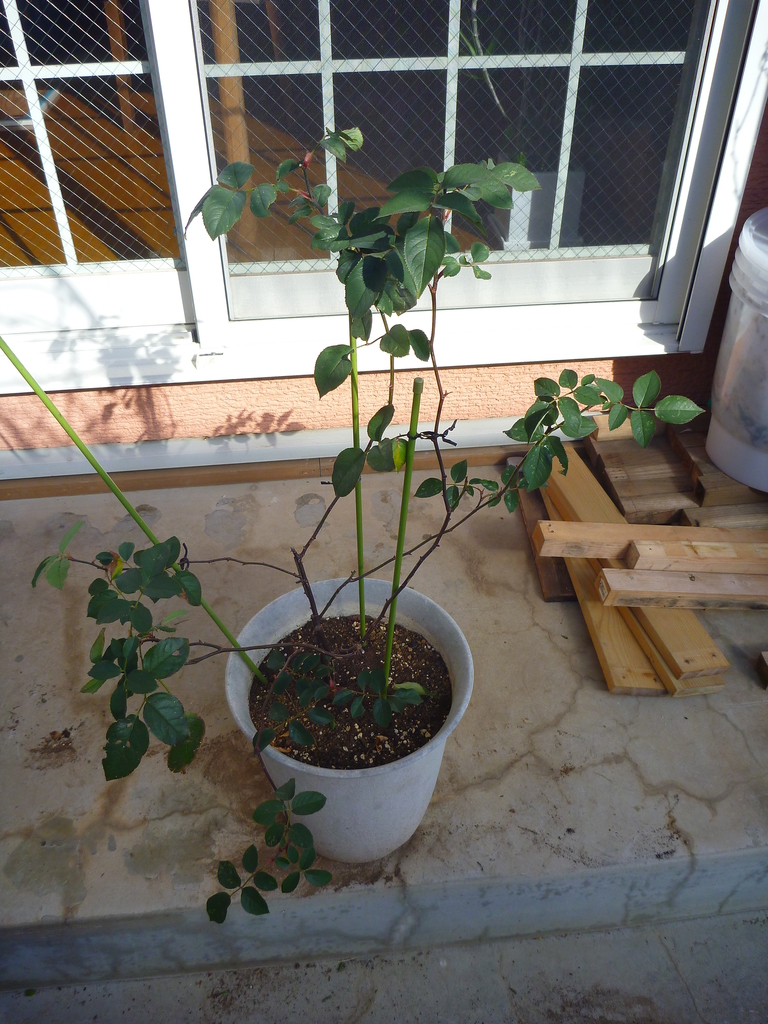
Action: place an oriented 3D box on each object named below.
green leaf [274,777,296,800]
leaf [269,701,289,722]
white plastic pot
[{"bbox_3d":[-0.105,0.296,0.885,0.019,0.005,0.024,20,55,10],"label":"green leaf"},{"bbox_3d":[-0.123,0.234,0.970,0.027,0.006,0.022,38,68,12],"label":"leaf"},{"bbox_3d":[-0.039,0.295,1.095,0.307,0.274,0.307,-1,39,0],"label":"white plastic pot"}]

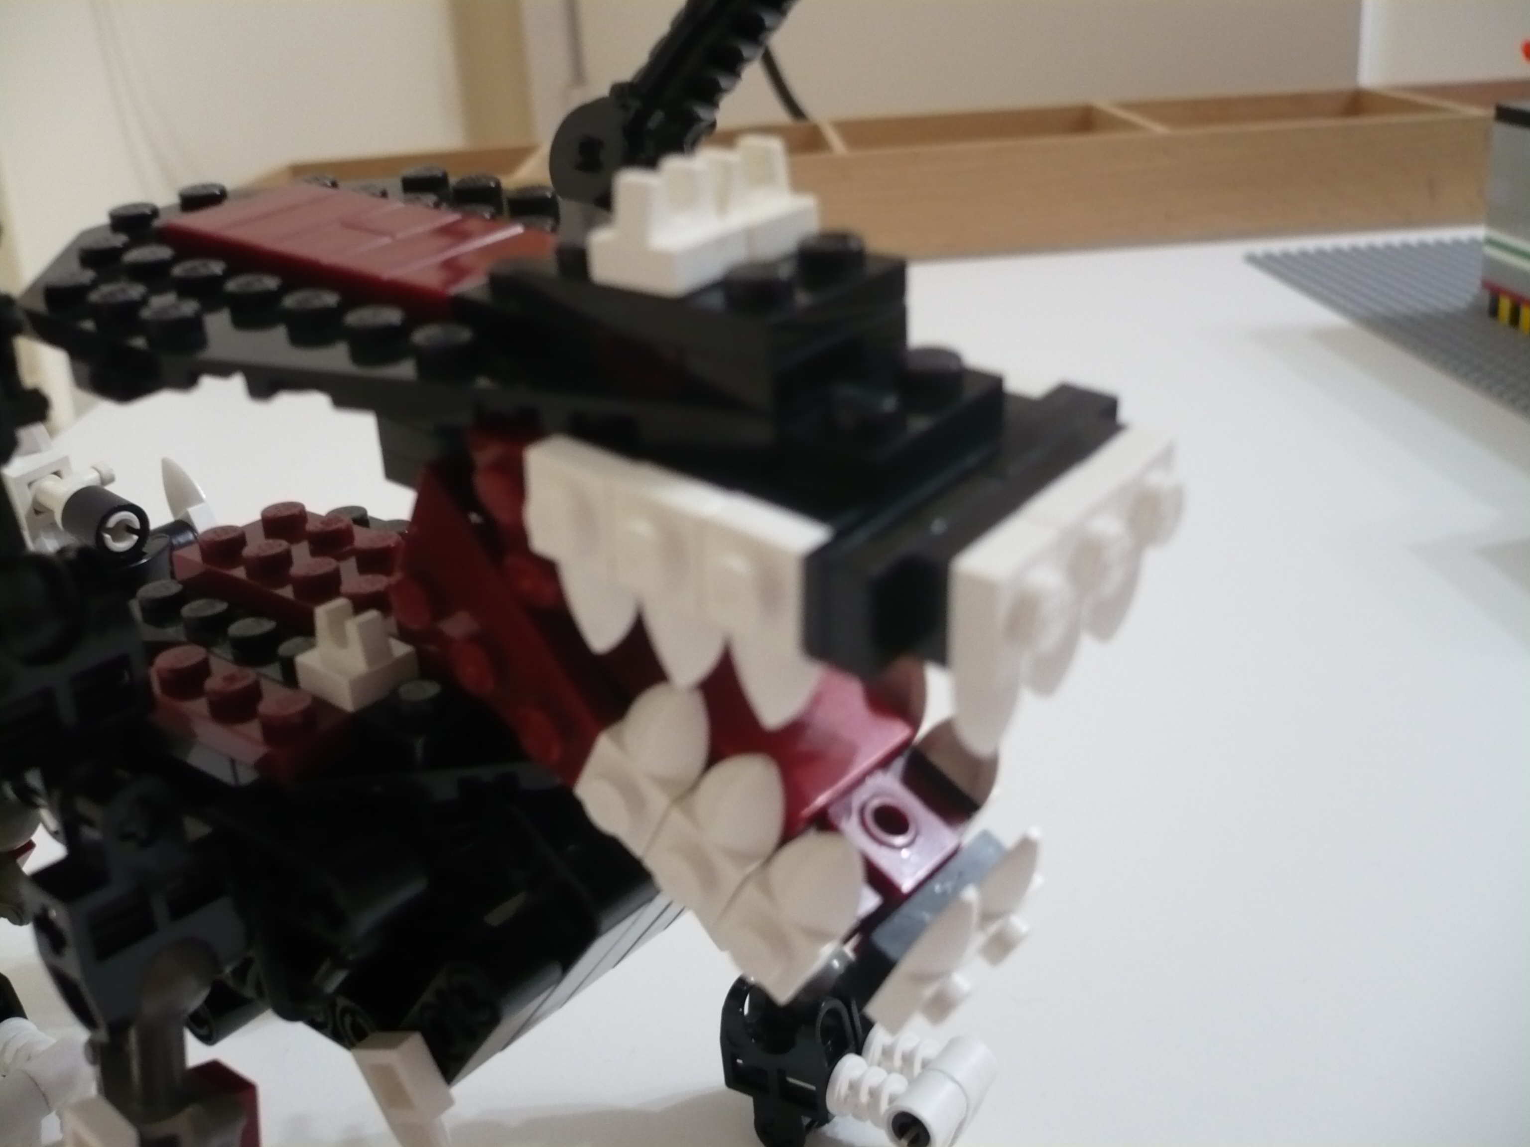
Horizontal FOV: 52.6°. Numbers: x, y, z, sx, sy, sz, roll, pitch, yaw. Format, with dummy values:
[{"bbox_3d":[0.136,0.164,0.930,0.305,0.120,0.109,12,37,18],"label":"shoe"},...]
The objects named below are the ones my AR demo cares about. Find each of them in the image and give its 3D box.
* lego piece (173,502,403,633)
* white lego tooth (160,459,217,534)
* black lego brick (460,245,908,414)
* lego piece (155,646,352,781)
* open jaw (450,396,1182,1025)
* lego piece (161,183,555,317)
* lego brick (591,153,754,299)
[{"bbox_3d":[-0.046,-0.001,0.163,0.032,0.005,0.016,16,31,35],"label":"lego piece"},{"bbox_3d":[-0.068,-0.008,0.186,0.005,0.015,0.008,-30,-4,-45],"label":"white lego tooth"},{"bbox_3d":[-0.007,-0.021,0.116,0.031,0.008,0.016,18,34,35],"label":"black lego brick"},{"bbox_3d":[-0.049,0.012,0.143,0.024,0.005,0.008,16,31,35],"label":"lego piece"},{"bbox_3d":[0.006,0.008,0.120,0.046,0.049,0.037,18,34,35],"label":"open jaw"},{"bbox_3d":[-0.035,-0.029,0.138,0.040,0.003,0.016,18,34,35],"label":"lego piece"},{"bbox_3d":[-0.007,-0.024,0.109,0.008,0.007,0.008,18,34,35],"label":"lego brick"}]

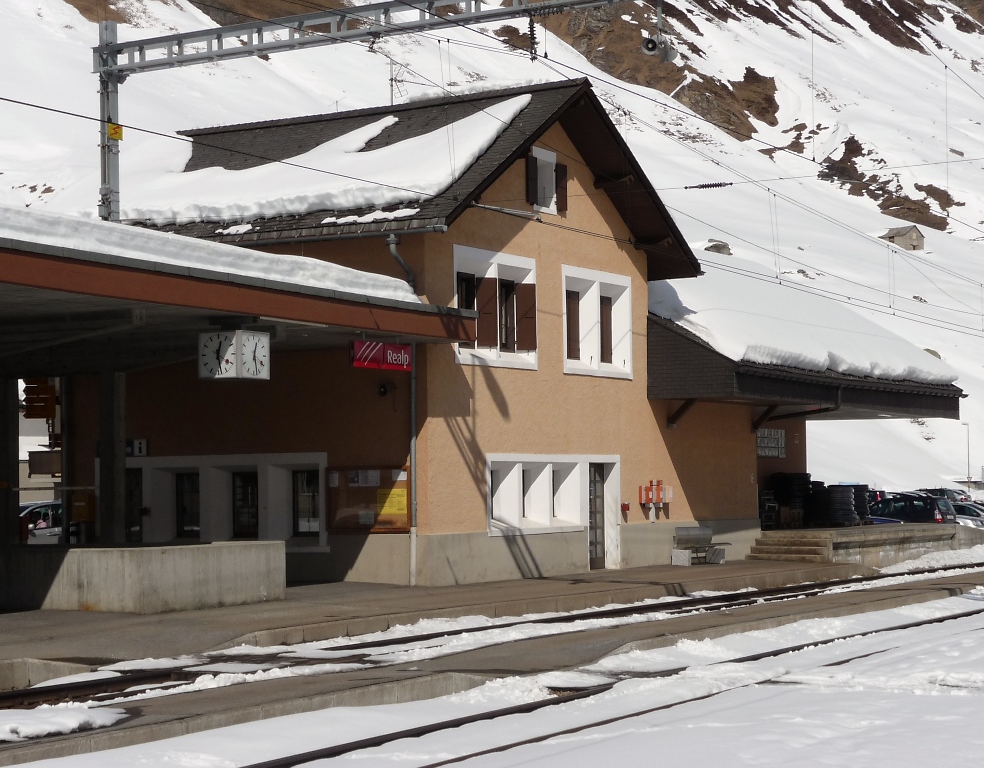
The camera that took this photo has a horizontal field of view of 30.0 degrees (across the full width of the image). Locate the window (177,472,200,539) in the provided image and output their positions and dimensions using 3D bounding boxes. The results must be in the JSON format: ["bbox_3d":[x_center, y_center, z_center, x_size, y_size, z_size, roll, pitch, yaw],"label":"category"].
[{"bbox_3d":[-5.352,2.164,32.656,0.700,1.180,0.120,-2,-3,32],"label":"window"}]

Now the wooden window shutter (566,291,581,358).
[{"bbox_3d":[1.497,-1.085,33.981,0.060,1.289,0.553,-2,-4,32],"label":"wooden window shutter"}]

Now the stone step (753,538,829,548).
[{"bbox_3d":[6.675,3.510,40.463,1.720,0.160,0.310,-2,-3,32],"label":"stone step"}]

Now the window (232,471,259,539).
[{"bbox_3d":[-4.220,2.085,31.549,0.604,1.142,0.120,-2,-4,32],"label":"window"}]

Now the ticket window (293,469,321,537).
[{"bbox_3d":[-3.125,2.031,31.292,0.700,1.150,0.120,-2,-3,32],"label":"ticket window"}]

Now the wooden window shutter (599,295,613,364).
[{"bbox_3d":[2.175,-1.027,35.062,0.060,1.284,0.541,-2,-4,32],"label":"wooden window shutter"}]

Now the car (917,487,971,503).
[{"bbox_3d":[22.485,6.300,97.000,4.500,1.650,1.800,-3,-4,43],"label":"car"}]

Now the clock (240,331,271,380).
[{"bbox_3d":[-3.282,-0.383,25.100,0.130,0.640,0.650,-2,-3,32],"label":"clock"}]

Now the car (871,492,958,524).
[{"bbox_3d":[15.280,5.046,70.000,4.500,1.540,1.750,-3,-4,43],"label":"car"}]

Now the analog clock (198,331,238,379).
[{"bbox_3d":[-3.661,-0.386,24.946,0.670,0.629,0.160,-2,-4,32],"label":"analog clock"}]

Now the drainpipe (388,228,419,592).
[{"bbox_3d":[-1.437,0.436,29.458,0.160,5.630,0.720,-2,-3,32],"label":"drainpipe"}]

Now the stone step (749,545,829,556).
[{"bbox_3d":[6.530,3.659,40.219,1.720,0.167,0.310,-2,-3,32],"label":"stone step"}]

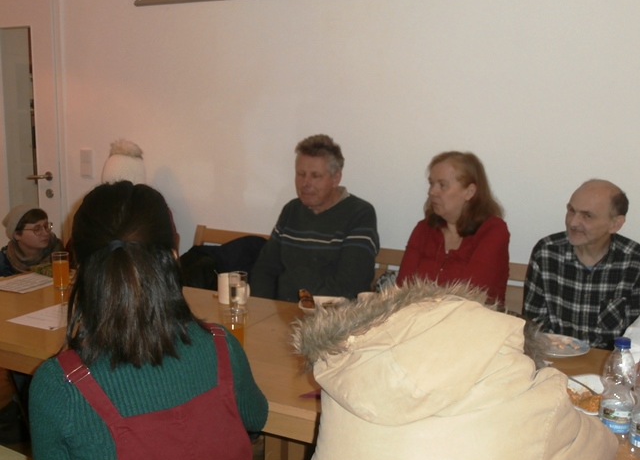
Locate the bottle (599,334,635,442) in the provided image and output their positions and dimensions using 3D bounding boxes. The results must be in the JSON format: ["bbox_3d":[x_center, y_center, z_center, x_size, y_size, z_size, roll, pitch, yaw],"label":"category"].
[{"bbox_3d":[0.634,0.341,1.469,0.069,0.227,0.069,7,11,27],"label":"bottle"}]

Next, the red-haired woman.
[{"bbox_3d":[0.417,0.381,2.447,0.460,1.275,0.650,7,11,27],"label":"red-haired woman"}]

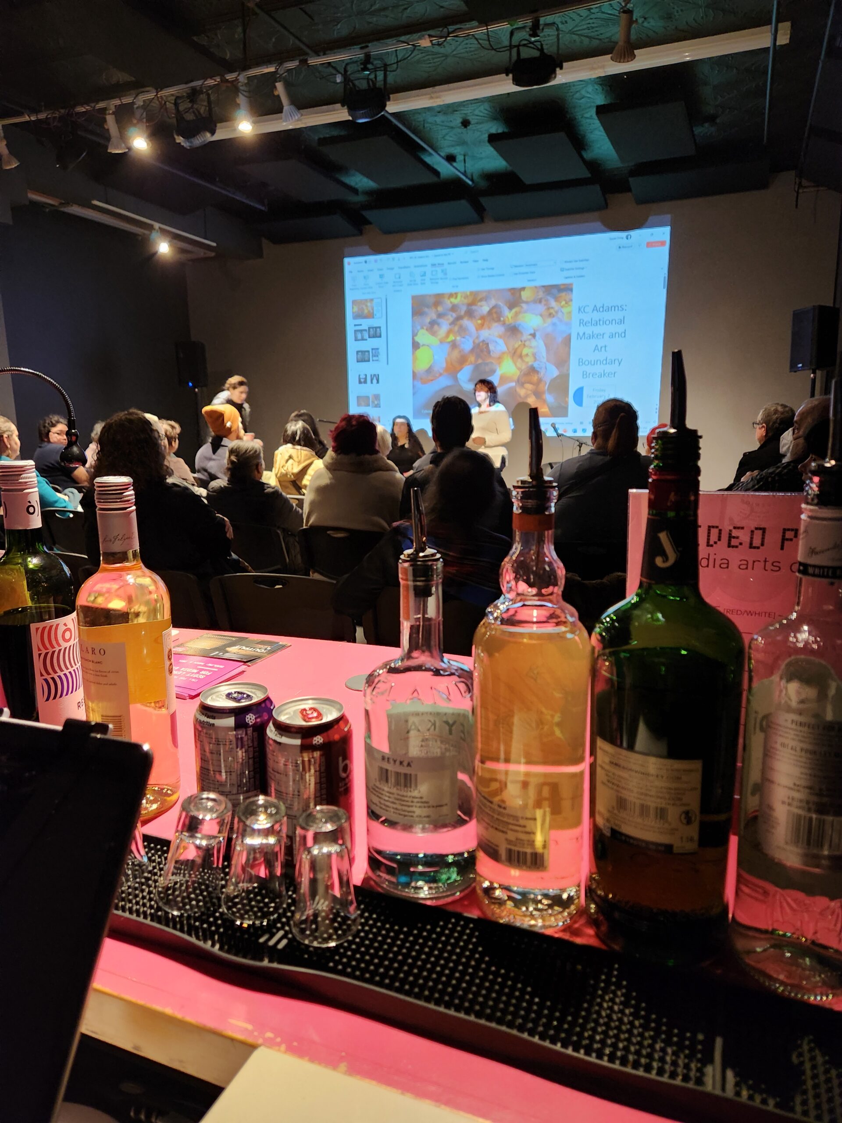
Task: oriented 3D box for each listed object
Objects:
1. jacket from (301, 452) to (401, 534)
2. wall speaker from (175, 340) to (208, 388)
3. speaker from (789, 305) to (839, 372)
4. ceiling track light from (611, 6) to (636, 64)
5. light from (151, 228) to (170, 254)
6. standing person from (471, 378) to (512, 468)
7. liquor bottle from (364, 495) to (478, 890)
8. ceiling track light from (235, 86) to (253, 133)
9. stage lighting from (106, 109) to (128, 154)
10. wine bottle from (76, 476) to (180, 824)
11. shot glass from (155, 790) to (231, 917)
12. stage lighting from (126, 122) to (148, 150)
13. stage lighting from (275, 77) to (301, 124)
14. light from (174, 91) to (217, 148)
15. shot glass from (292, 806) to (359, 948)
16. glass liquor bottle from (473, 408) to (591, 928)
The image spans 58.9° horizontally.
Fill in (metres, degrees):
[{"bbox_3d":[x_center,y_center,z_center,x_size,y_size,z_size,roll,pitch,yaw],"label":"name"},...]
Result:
[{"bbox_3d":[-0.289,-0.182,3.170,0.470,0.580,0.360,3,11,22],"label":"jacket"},{"bbox_3d":[-2.812,-2.412,9.156,0.320,0.525,0.300,3,11,22],"label":"wall speaker"},{"bbox_3d":[3.466,-1.948,6.577,0.300,0.525,0.320,-4,11,-14],"label":"speaker"},{"bbox_3d":[0.840,-2.189,3.100,0.103,0.103,0.205,2,-30,14],"label":"ceiling track light"},{"bbox_3d":[-2.623,-3.234,7.525,0.180,0.240,0.130,7,13,36],"label":"light"},{"bbox_3d":[0.699,-1.053,7.754,0.480,1.650,0.360,10,15,43],"label":"standing person"},{"bbox_3d":[-0.001,0.094,0.545,0.080,0.291,0.080,0,11,0],"label":"liquor bottle"},{"bbox_3d":[-1.014,-2.588,4.278,0.110,0.230,0.130,-3,11,-13],"label":"ceiling track light"},{"bbox_3d":[-1.974,-2.803,4.846,0.125,0.260,0.145,2,11,14],"label":"stage lighting"},{"bbox_3d":[-0.254,0.074,0.647,0.073,0.295,0.073,1,11,6],"label":"wine bottle"},{"bbox_3d":[-0.158,0.205,0.528,0.045,0.072,0.045,12,10,-2],"label":"shot glass"},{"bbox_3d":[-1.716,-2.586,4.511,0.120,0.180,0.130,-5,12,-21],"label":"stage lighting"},{"bbox_3d":[-0.663,-2.286,3.700,0.103,0.205,0.103,3,54,16],"label":"stage lighting"},{"bbox_3d":[-1.393,-2.724,4.602,0.250,0.290,0.210,3,11,22],"label":"light"},{"bbox_3d":[-0.063,0.204,0.490,0.044,0.077,0.044,0,11,0],"label":"shot glass"},{"bbox_3d":[0.076,0.070,0.514,0.080,0.345,0.080,-1,10,0],"label":"glass liquor bottle"}]

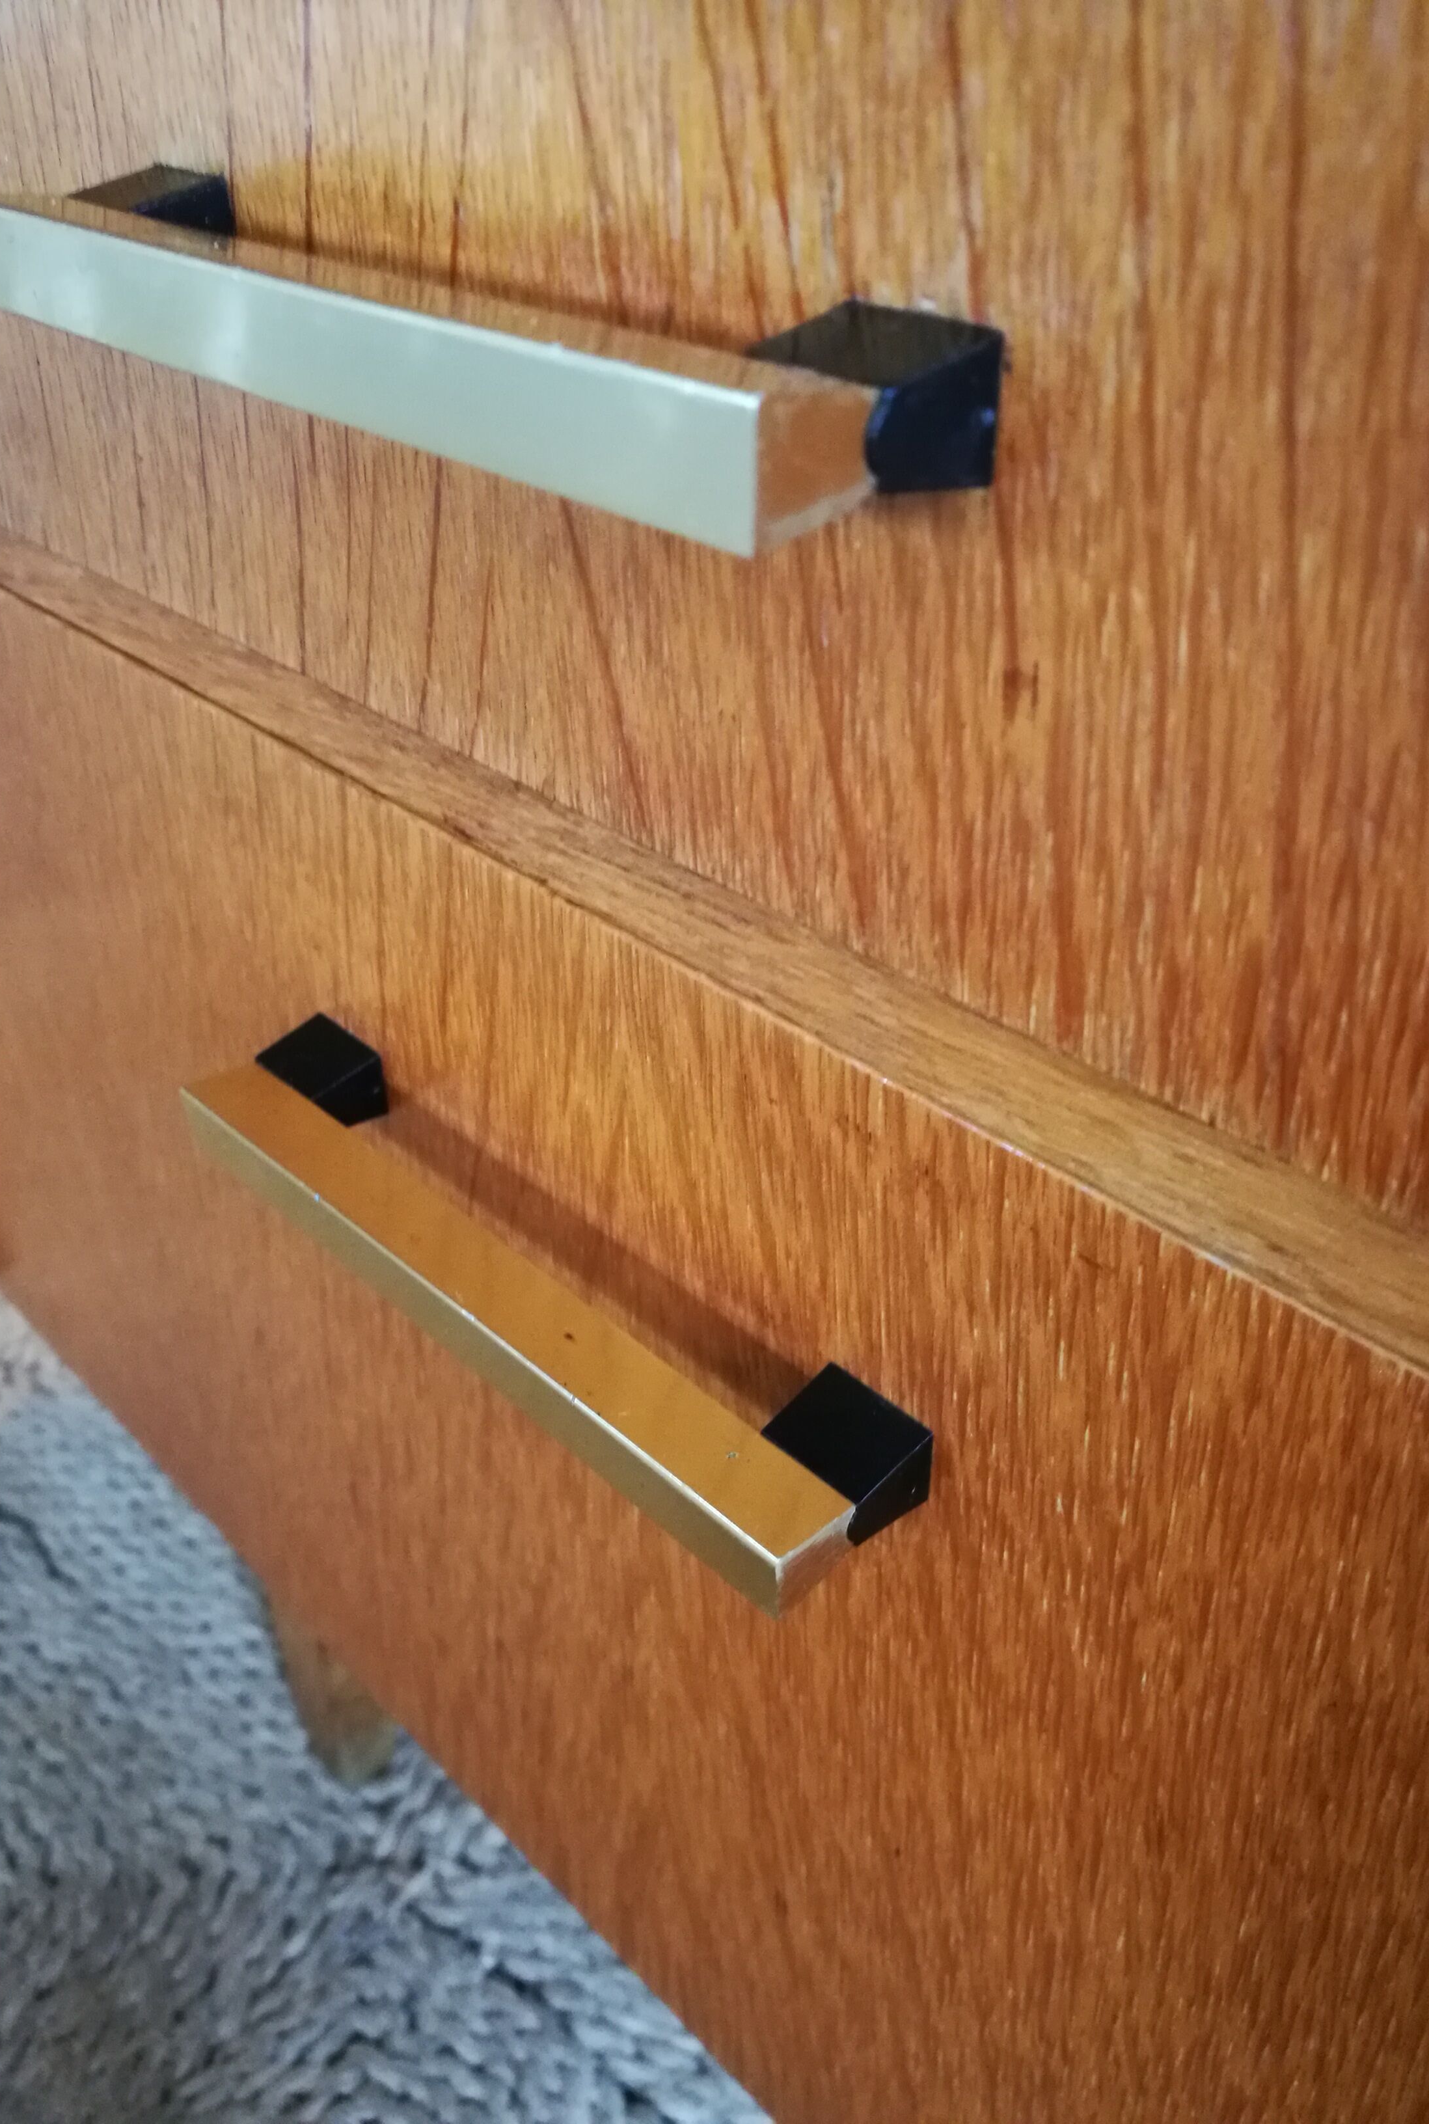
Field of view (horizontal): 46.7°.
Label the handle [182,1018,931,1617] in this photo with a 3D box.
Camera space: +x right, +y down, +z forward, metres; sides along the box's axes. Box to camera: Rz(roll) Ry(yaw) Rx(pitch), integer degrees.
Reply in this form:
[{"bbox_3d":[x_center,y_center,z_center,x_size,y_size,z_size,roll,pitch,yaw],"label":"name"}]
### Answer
[{"bbox_3d":[-0.025,0.026,0.205,0.113,0.011,0.024,30,46,35],"label":"handle"}]

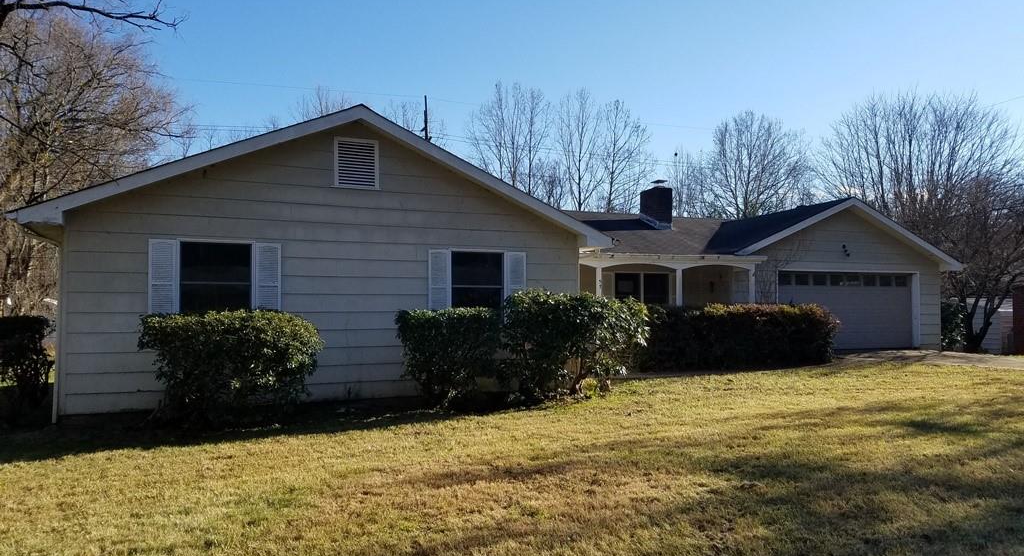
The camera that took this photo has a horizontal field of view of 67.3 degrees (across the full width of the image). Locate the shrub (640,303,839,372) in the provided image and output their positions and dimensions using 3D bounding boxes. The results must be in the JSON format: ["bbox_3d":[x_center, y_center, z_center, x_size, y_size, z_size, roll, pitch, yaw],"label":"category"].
[{"bbox_3d":[4.900,1.235,16.650,4.900,1.400,1.100,1,-2,-24],"label":"shrub"}]

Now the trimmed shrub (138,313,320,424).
[{"bbox_3d":[-3.900,1.171,10.650,2.280,1.460,1.300,1,-2,-24],"label":"trimmed shrub"}]

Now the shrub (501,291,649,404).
[{"bbox_3d":[1.040,1.029,12.550,2.100,1.720,1.550,1,-2,-24],"label":"shrub"}]

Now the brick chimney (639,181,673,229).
[{"bbox_3d":[3.670,-1.823,19.500,0.500,1.220,0.760,1,-2,-24],"label":"brick chimney"}]

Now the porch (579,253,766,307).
[{"bbox_3d":[2.650,0.702,17.400,5.700,2.450,2.300,1,-2,-24],"label":"porch"}]

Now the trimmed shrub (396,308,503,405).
[{"bbox_3d":[-1.000,1.189,12.000,1.450,1.450,1.250,1,-2,-24],"label":"trimmed shrub"}]

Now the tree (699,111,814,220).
[{"bbox_3d":[13.900,-3.227,44.000,6.600,12.600,6.600,1,-2,-24],"label":"tree"}]

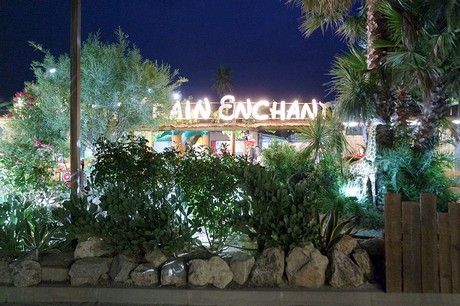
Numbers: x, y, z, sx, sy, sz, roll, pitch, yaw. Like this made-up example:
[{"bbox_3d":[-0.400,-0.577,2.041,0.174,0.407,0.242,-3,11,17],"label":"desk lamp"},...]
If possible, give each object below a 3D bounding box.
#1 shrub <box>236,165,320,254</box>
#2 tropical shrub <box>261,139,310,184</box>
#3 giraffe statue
[{"bbox_3d":[0.660,0.750,4.250,1.150,1.220,1.000,0,0,0],"label":"shrub"},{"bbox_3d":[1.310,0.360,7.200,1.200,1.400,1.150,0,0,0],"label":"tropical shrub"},{"bbox_3d":[3.480,0.220,7.800,0.880,2.150,0.400,0,0,14],"label":"giraffe statue"}]

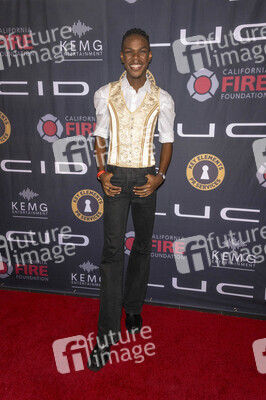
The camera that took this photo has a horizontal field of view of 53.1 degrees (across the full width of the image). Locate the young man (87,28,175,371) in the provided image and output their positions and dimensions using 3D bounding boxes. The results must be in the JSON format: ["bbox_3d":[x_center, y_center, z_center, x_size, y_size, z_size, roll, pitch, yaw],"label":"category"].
[{"bbox_3d":[0.006,-0.039,1.514,0.480,1.780,0.530,1,9,2],"label":"young man"}]

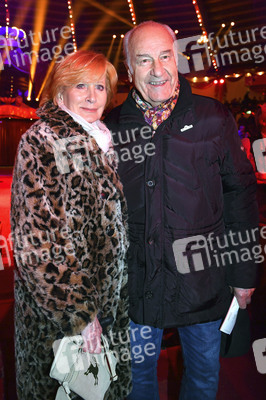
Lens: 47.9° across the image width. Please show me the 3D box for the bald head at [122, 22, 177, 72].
[{"bbox_3d":[0.058,-0.470,0.972,0.168,0.205,0.208,-9,18,-4],"label":"bald head"}]

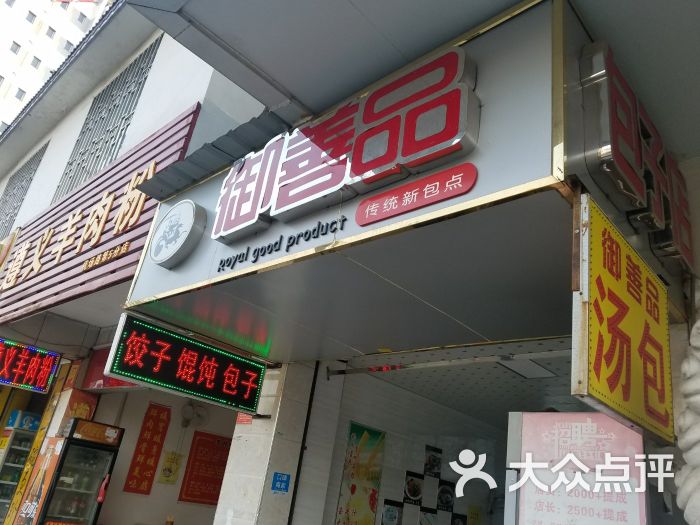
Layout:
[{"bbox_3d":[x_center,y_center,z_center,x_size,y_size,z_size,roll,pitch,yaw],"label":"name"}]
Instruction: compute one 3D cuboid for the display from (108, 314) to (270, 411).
[{"bbox_3d":[-1.401,0.957,4.682,0.108,0.505,1.474,-14,-33,42],"label":"display"}]

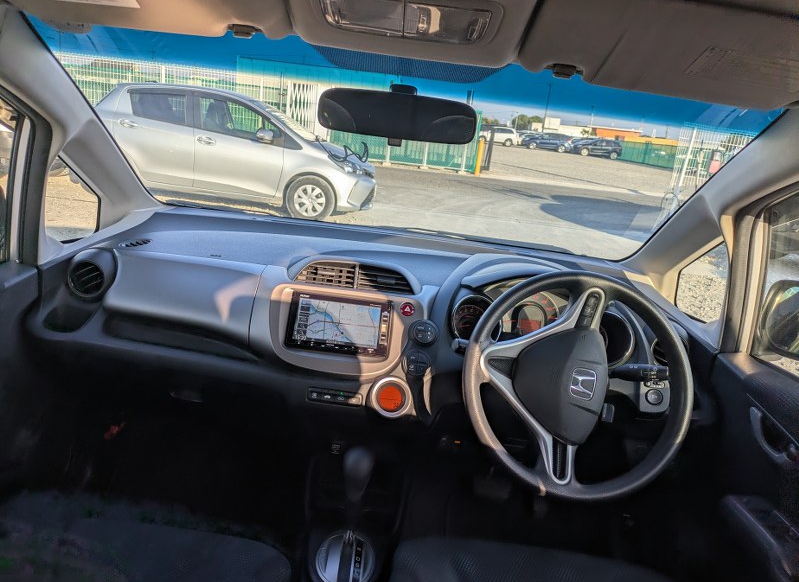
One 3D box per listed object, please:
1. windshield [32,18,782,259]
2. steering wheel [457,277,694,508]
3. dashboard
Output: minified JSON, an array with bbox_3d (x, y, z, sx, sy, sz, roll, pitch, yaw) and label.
[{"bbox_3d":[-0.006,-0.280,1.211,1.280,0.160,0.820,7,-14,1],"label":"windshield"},{"bbox_3d":[0.291,0.148,0.960,0.370,0.370,0.110,8,-12,3],"label":"steering wheel"},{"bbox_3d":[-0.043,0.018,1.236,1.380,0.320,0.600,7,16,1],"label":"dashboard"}]

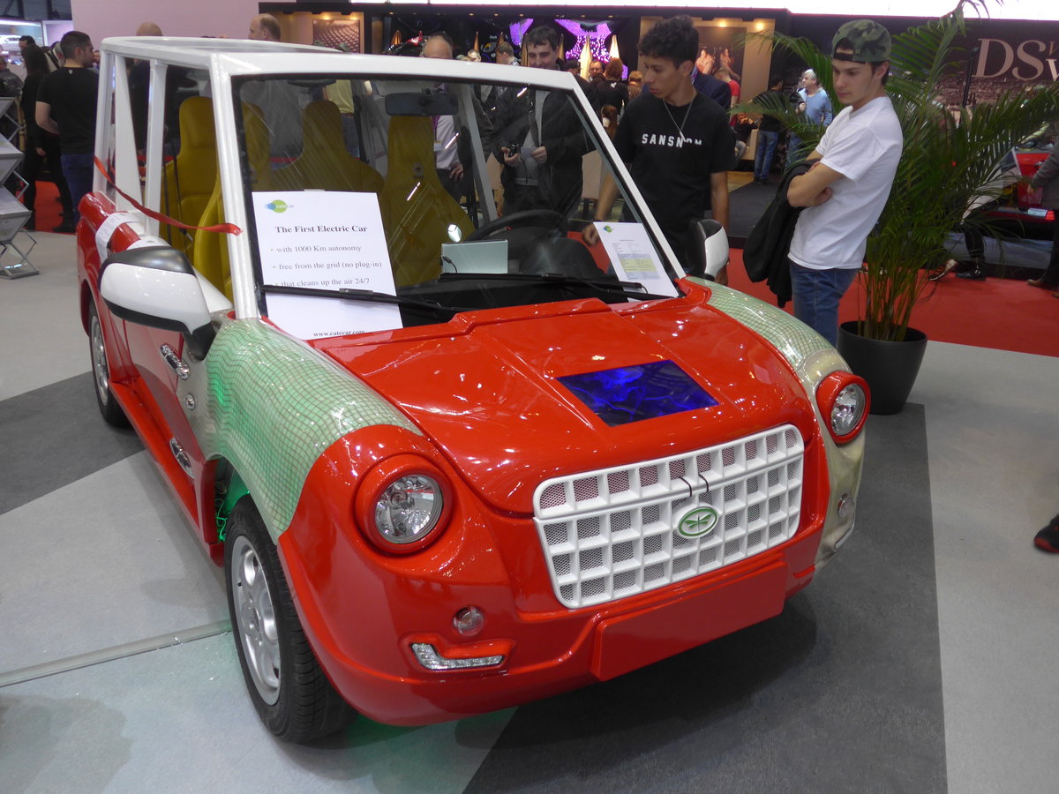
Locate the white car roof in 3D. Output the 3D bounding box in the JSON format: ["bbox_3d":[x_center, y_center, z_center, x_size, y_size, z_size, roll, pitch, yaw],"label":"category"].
[{"bbox_3d":[-0.852,-1.340,3.518,1.260,0.140,2.020,-9,23,-30],"label":"white car roof"}]

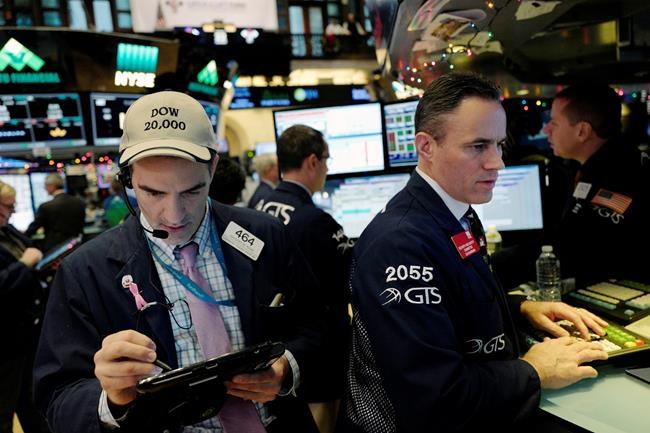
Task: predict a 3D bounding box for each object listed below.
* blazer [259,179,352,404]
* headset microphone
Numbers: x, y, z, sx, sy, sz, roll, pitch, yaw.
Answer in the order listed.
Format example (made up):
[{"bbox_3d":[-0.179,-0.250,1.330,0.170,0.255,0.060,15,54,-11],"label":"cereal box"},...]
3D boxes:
[{"bbox_3d":[-0.059,0.264,1.800,0.570,0.780,0.400,0,6,41],"label":"blazer"},{"bbox_3d":[-0.338,-0.026,0.940,0.100,0.130,0.135,-6,25,-25],"label":"headset microphone"}]

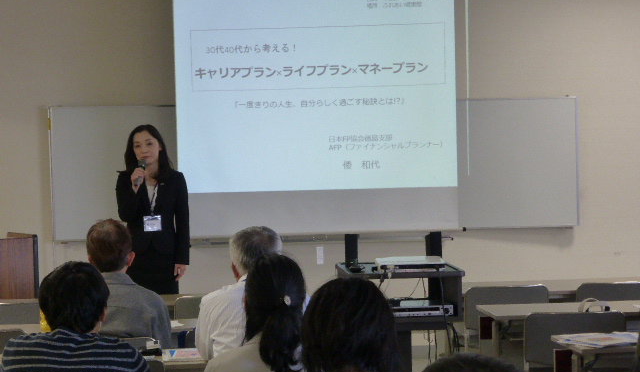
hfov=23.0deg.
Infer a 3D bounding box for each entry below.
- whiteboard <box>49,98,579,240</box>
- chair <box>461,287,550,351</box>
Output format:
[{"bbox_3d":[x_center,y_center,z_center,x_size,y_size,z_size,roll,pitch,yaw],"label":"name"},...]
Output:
[{"bbox_3d":[-0.002,-0.123,10.675,3.600,0.900,0.060,-1,2,-6],"label":"whiteboard"},{"bbox_3d":[0.918,0.873,8.139,0.450,0.760,0.500,-1,2,-6],"label":"chair"}]

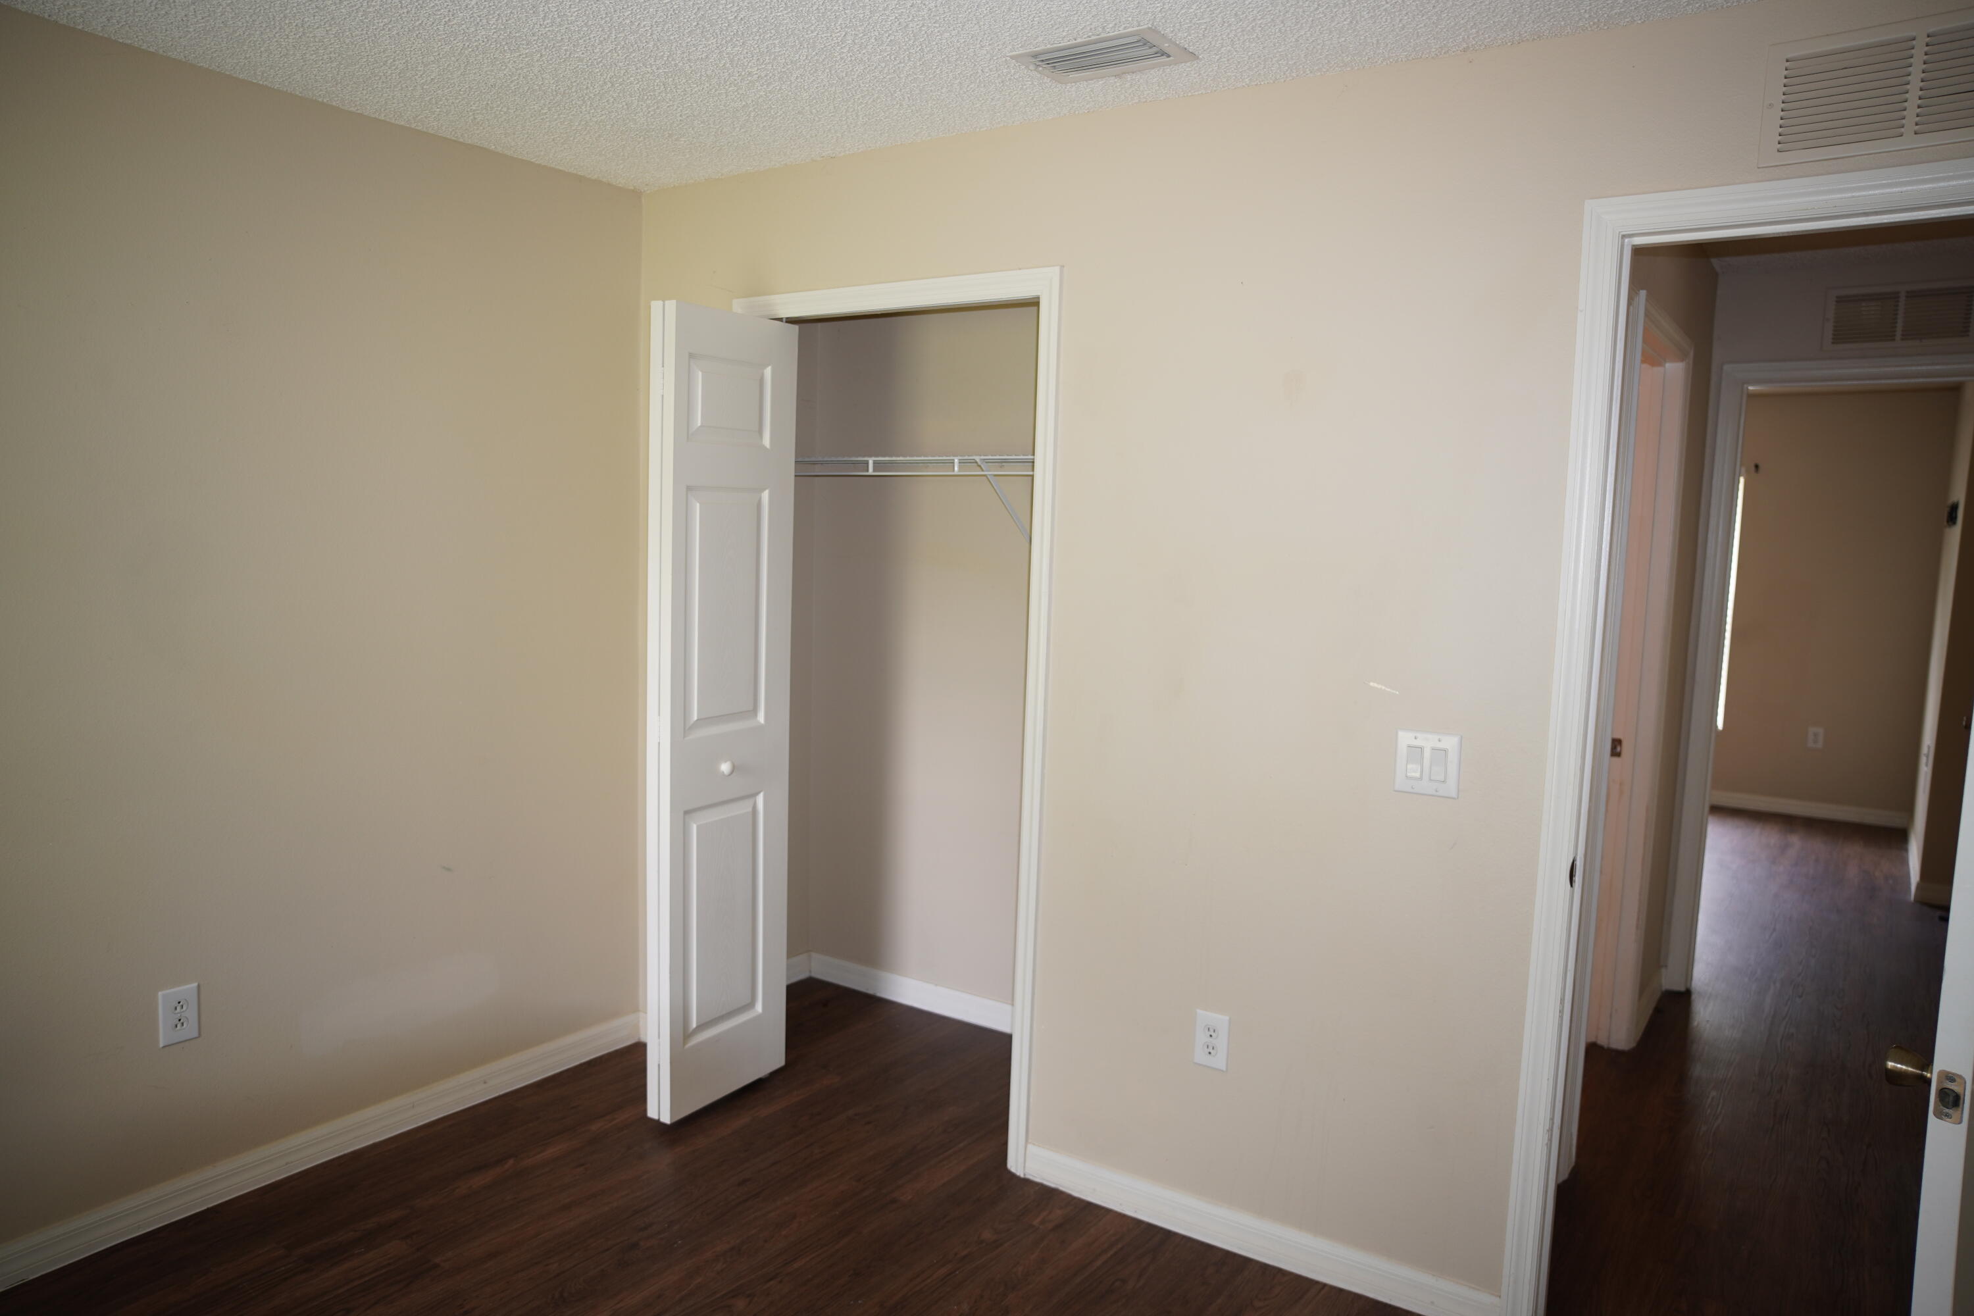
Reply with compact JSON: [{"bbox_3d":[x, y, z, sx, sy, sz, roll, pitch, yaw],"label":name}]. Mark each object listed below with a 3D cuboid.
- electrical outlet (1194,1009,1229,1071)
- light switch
[{"bbox_3d":[0.478,0.818,2.569,0.074,0.120,0.010,5,7,31],"label":"electrical outlet"},{"bbox_3d":[0.839,0.203,2.294,0.119,0.120,0.012,5,7,31],"label":"light switch"}]

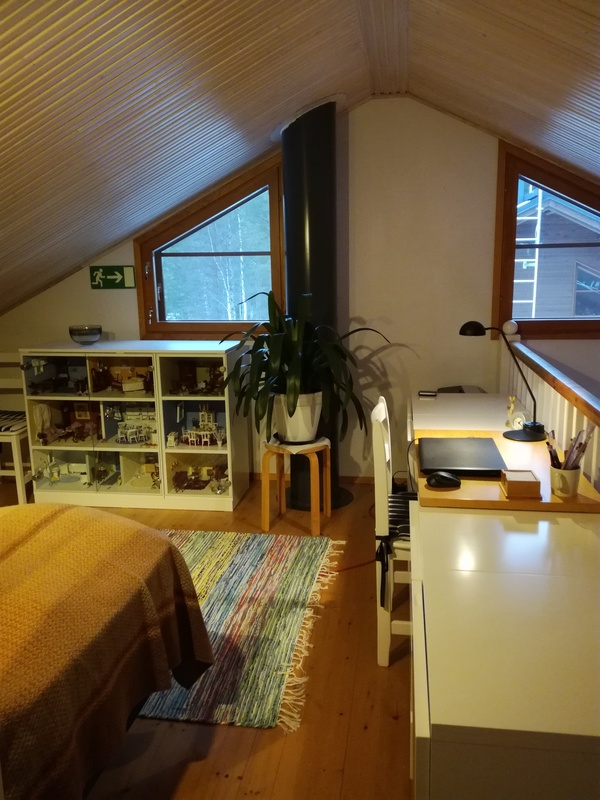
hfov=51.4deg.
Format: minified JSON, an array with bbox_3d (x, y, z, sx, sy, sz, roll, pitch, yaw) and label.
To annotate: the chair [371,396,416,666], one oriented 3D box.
[{"bbox_3d":[0.512,0.430,2.199,0.510,0.910,0.430,1,12,9],"label":"chair"}]

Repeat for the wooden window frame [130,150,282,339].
[{"bbox_3d":[-0.548,-0.921,3.853,0.980,1.100,0.100,1,12,9],"label":"wooden window frame"}]

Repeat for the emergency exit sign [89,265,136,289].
[{"bbox_3d":[-1.190,-0.777,3.959,0.300,0.145,0.015,1,12,9],"label":"emergency exit sign"}]

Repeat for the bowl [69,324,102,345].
[{"bbox_3d":[-1.353,-0.407,3.929,0.225,0.105,0.225,-1,12,0],"label":"bowl"}]

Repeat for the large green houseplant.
[{"bbox_3d":[0.010,-0.152,3.144,0.840,0.780,0.740,1,12,9],"label":"large green houseplant"}]

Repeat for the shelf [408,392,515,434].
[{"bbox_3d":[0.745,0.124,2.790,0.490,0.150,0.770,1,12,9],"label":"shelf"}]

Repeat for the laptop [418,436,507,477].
[{"bbox_3d":[0.514,0.184,1.992,0.250,0.026,0.355,1,12,9],"label":"laptop"}]

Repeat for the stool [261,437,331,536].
[{"bbox_3d":[-0.012,0.448,3.305,0.360,0.450,0.360,-1,12,0],"label":"stool"}]

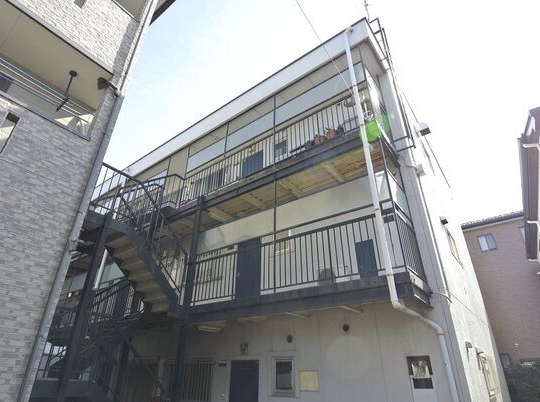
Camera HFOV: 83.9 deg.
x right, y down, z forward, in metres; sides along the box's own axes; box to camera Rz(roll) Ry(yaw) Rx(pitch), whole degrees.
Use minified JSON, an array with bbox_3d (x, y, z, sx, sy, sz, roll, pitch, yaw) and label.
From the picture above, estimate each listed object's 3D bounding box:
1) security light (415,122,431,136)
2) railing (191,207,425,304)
[{"bbox_3d":[4.479,-2.132,8.800,0.340,0.294,0.294,-20,-35,32],"label":"security light"},{"bbox_3d":[0.456,1.473,6.265,4.802,0.994,1.251,-20,-35,32],"label":"railing"}]

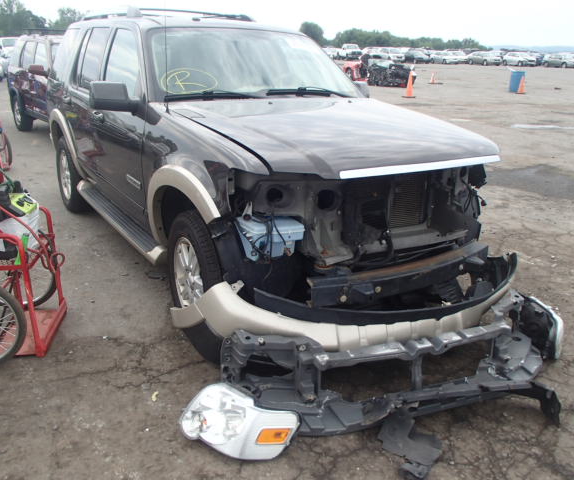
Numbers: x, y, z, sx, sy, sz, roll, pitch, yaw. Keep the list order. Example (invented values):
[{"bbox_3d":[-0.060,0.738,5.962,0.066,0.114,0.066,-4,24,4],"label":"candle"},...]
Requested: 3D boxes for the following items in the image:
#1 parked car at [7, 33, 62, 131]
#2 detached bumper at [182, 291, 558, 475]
[{"bbox_3d":[-3.549,-2.720,9.224,1.780,1.750,4.650,-15,25,-36],"label":"parked car"},{"bbox_3d":[0.499,0.583,2.342,1.830,0.330,0.750,-5,21,-16],"label":"detached bumper"}]

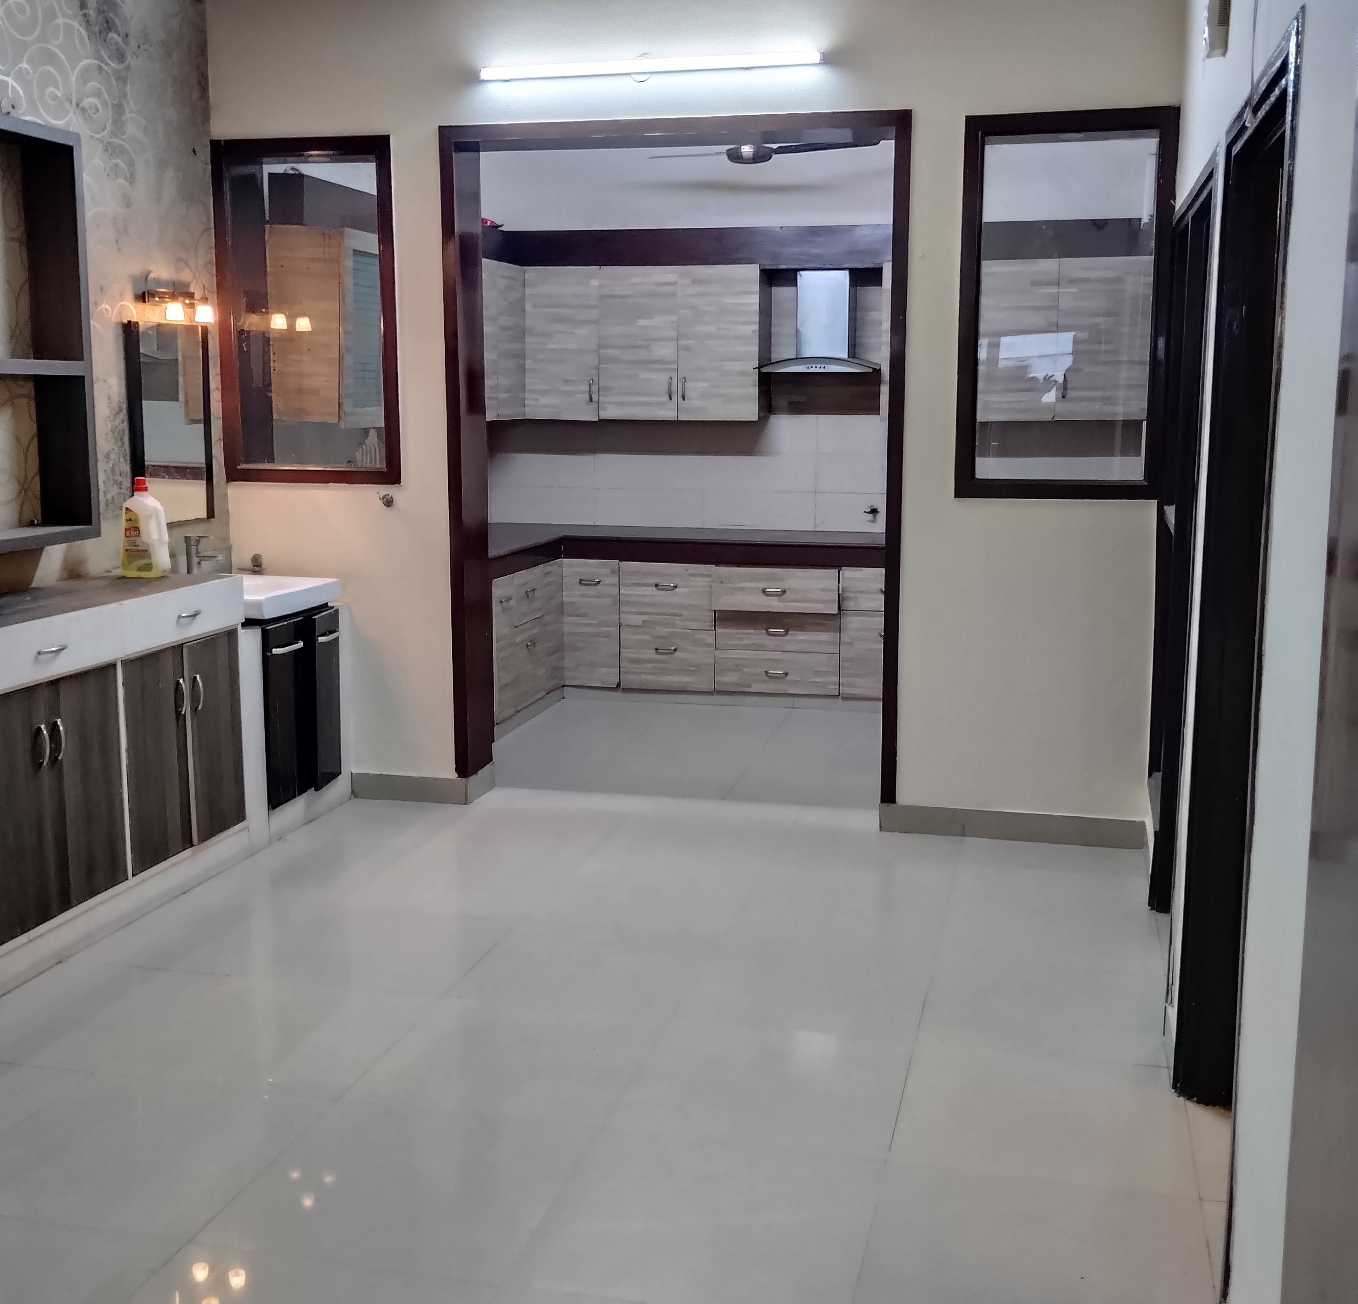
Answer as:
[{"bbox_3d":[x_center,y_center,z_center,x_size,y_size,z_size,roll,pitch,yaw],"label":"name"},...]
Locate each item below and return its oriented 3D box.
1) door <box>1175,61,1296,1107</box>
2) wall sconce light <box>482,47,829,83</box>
[{"bbox_3d":[1.054,0.021,2.773,0.120,2.070,0.950,2,9,14],"label":"door"},{"bbox_3d":[-0.111,-2.017,5.217,1.218,0.042,0.045,3,10,14],"label":"wall sconce light"}]

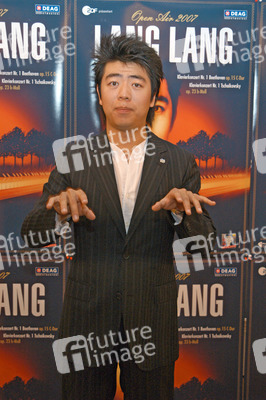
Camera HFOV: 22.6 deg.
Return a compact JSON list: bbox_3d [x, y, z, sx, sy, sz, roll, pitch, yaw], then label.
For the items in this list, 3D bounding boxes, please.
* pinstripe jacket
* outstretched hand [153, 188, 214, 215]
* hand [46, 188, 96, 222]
[{"bbox_3d":[-0.046,0.158,2.000,0.570,0.740,0.420,1,7,0],"label":"pinstripe jacket"},{"bbox_3d":[0.126,0.005,1.660,0.158,0.072,0.155,0,6,-6],"label":"outstretched hand"},{"bbox_3d":[-0.153,0.014,1.660,0.122,0.083,0.160,0,6,-6],"label":"hand"}]

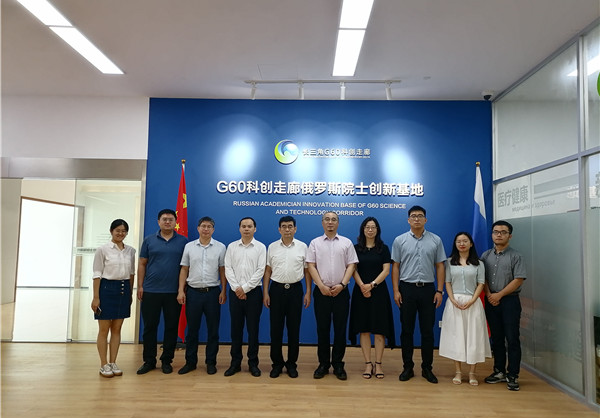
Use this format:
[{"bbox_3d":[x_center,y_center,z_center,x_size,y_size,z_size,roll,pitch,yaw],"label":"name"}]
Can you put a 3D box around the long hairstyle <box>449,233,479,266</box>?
[{"bbox_3d":[1.753,0.435,5.028,0.300,0.370,0.250,0,-4,15],"label":"long hairstyle"}]

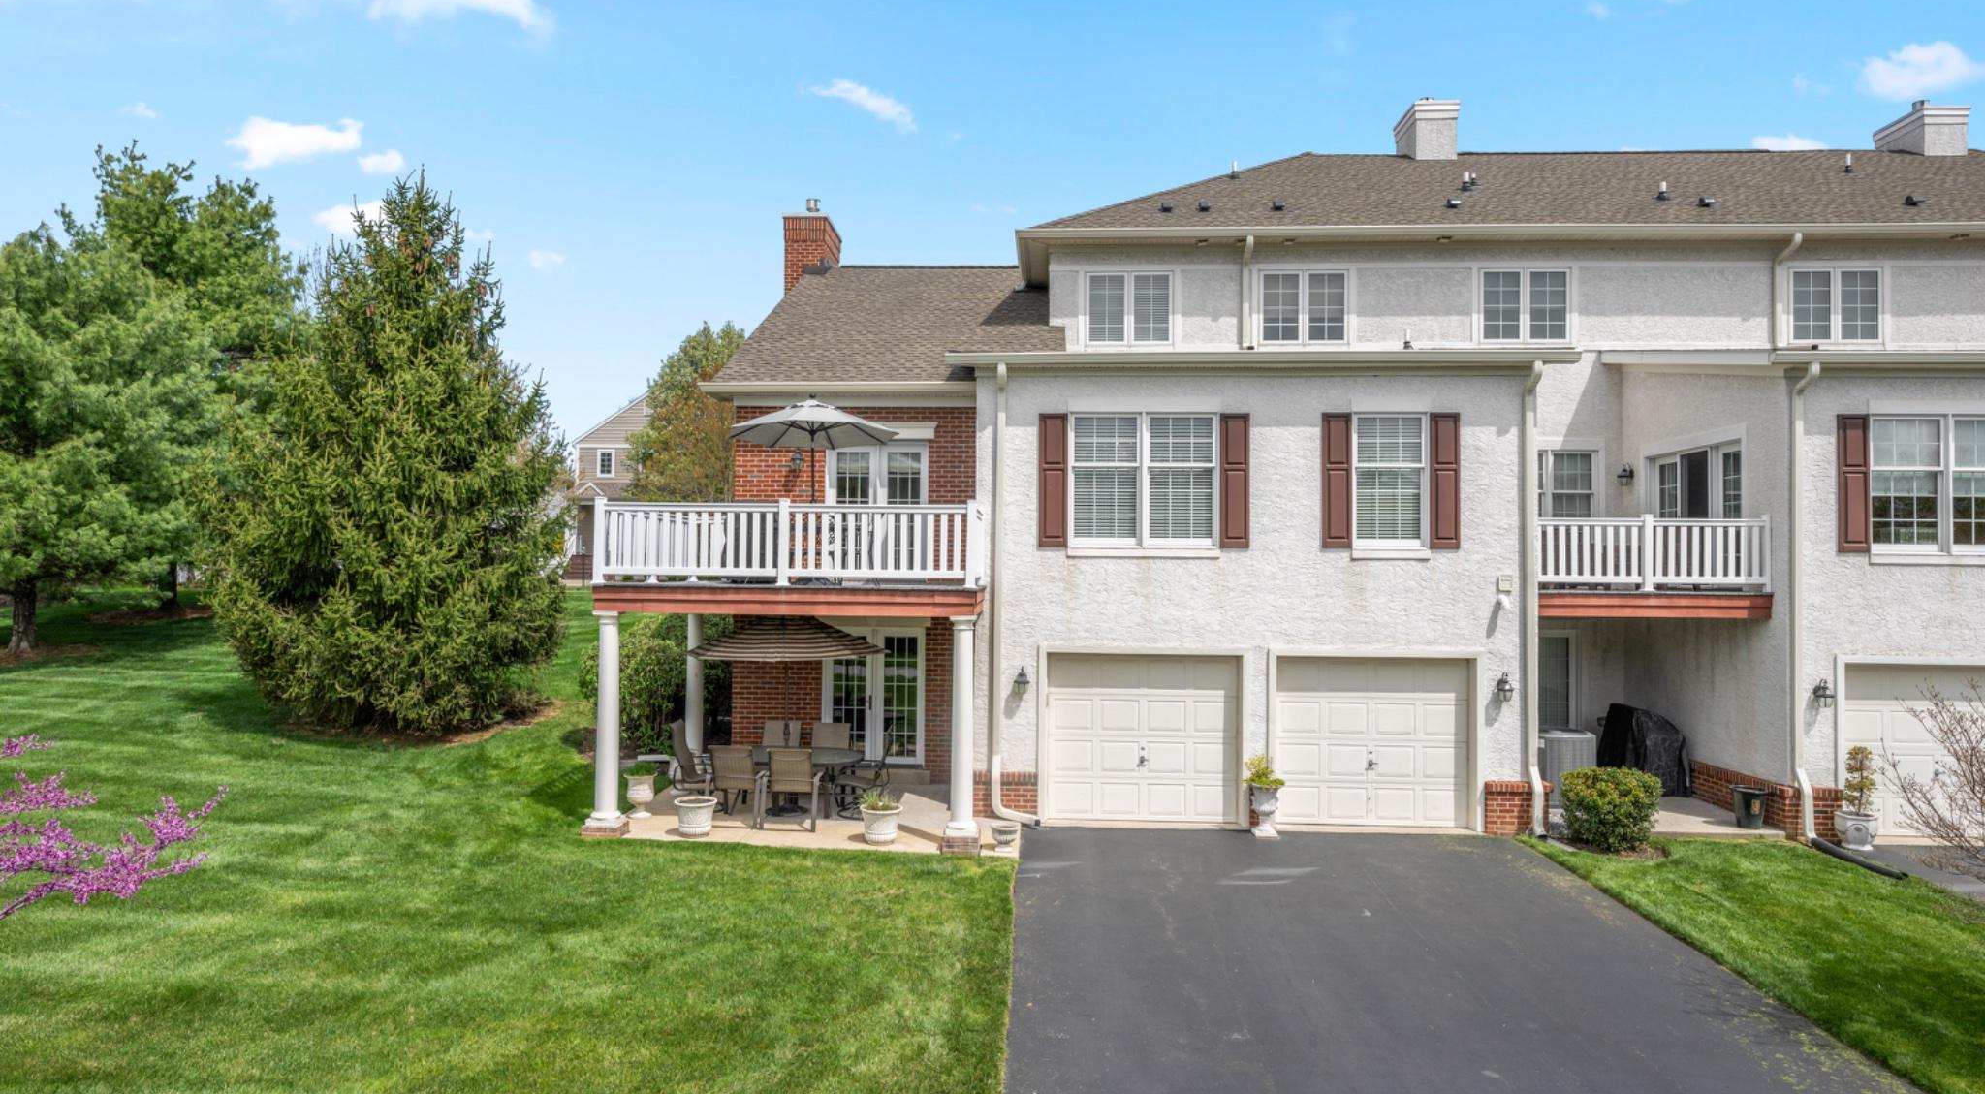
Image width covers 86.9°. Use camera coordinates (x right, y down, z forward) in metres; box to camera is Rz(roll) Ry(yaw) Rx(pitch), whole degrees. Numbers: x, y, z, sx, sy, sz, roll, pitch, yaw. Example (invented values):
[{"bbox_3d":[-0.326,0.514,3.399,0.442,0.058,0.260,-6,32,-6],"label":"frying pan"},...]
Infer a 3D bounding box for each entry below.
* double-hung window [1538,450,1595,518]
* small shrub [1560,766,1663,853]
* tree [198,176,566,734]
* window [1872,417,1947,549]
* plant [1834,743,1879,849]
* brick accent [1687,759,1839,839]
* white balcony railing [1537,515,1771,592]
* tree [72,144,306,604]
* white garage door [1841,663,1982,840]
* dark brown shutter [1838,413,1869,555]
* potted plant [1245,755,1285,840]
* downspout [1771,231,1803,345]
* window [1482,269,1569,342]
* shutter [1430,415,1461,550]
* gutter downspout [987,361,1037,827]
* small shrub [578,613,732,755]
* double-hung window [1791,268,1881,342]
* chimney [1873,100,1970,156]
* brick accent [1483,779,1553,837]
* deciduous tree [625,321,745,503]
[{"bbox_3d":[8.863,-0.809,16.176,0.878,1.373,0.100,0,-1,3],"label":"double-hung window"},{"bbox_3d":[7.450,3.097,12.615,1.120,0.885,1.120,0,-1,3],"label":"small shrub"},{"bbox_3d":[-10.748,-1.902,18.945,5.800,9.684,5.700,0,-1,3],"label":"tree"},{"bbox_3d":[11.241,-0.775,12.880,0.923,1.667,0.130,0,-1,2],"label":"window"},{"bbox_3d":[10.315,2.973,12.489,0.440,1.206,0.440,0,-1,3],"label":"plant"},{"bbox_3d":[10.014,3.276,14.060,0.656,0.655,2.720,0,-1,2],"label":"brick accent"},{"bbox_3d":[8.130,0.078,12.956,2.868,0.946,0.120,0,-1,3],"label":"white balcony railing"},{"bbox_3d":[-19.207,-4.083,24.879,6.200,11.106,6.200,0,-1,3],"label":"tree"},{"bbox_3d":[11.347,2.441,12.592,2.400,2.083,0.080,0,-1,3],"label":"white garage door"},{"bbox_3d":[10.644,-0.780,12.940,0.370,1.710,0.045,0,-1,3],"label":"dark brown shutter"},{"bbox_3d":[3.374,3.068,12.950,0.530,1.011,0.500,0,-1,3],"label":"potted plant"},{"bbox_3d":[12.006,-3.893,15.857,0.140,1.615,0.450,0,-1,3],"label":"downspout"},{"bbox_3d":[8.516,-3.852,16.726,1.381,1.170,0.120,0,-1,3],"label":"window"},{"bbox_3d":[5.642,-0.820,13.056,0.381,1.725,0.050,0,-1,2],"label":"shutter"},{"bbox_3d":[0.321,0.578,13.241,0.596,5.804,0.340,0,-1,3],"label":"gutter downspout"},{"bbox_3d":[-5.362,2.089,16.964,2.400,2.030,2.300,0,-1,3],"label":"small shrub"},{"bbox_3d":[13.270,-3.792,16.517,1.417,1.183,0.130,0,-1,2],"label":"double-hung window"},{"bbox_3d":[19.200,-8.480,21.636,0.930,1.350,1.290,0,-1,2],"label":"chimney"},{"bbox_3d":[6.343,3.163,12.713,0.802,0.654,0.200,0,-1,3],"label":"brick accent"},{"bbox_3d":[-6.791,-1.426,26.381,5.000,8.516,5.000,0,-1,3],"label":"deciduous tree"}]

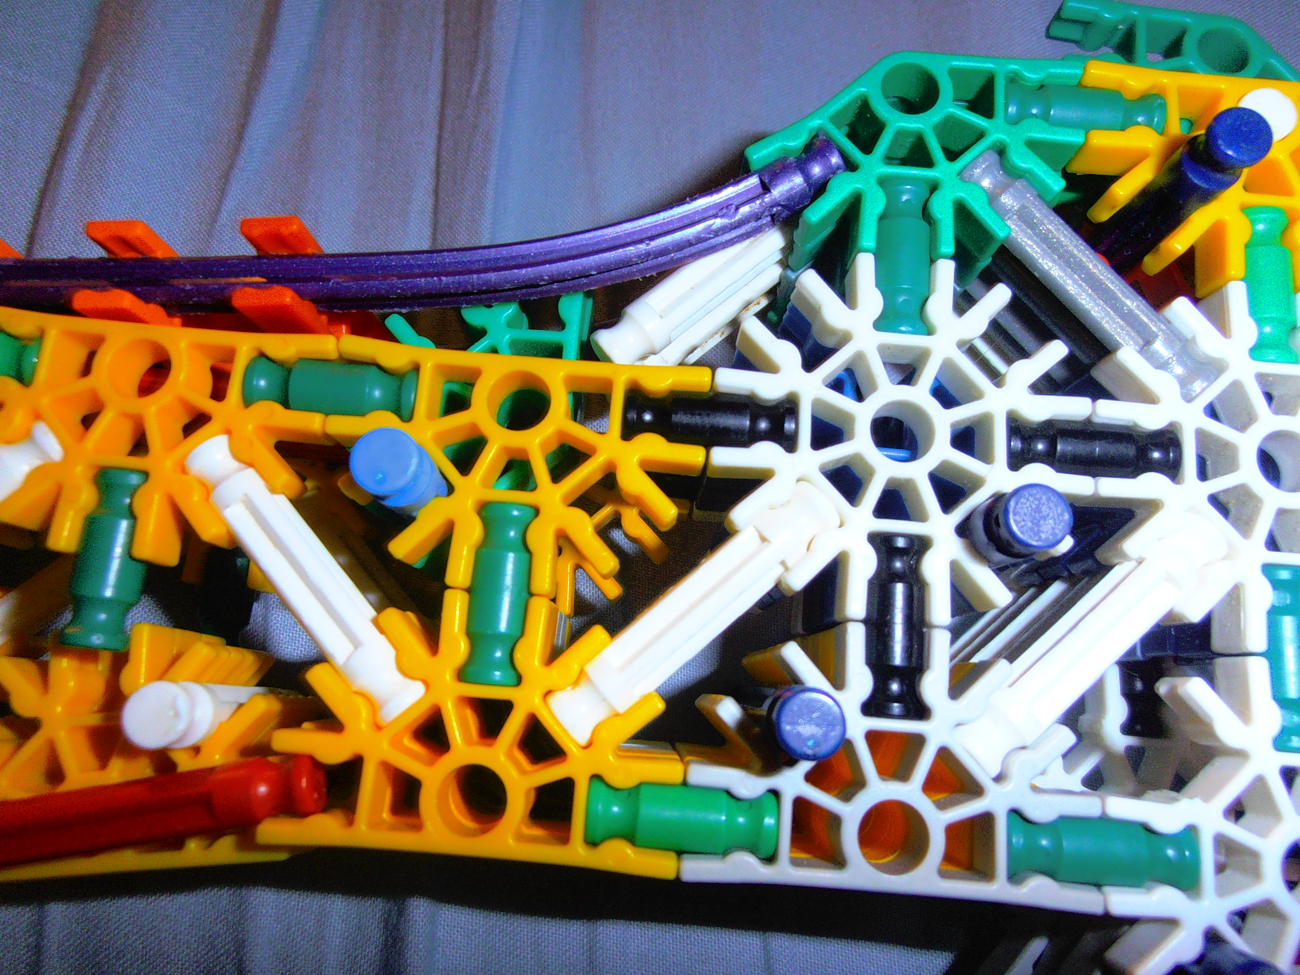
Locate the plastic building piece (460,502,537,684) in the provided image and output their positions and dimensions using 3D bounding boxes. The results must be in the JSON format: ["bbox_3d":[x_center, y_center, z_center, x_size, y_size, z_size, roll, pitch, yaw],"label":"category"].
[{"bbox_3d":[-0.014,0.010,0.087,0.006,0.006,0.017,5,78,1],"label":"plastic building piece"}]

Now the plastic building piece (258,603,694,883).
[{"bbox_3d":[-0.015,0.022,0.084,0.037,0.006,0.023,5,78,1],"label":"plastic building piece"}]

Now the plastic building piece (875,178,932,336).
[{"bbox_3d":[0.026,-0.023,0.094,0.006,0.006,0.017,5,78,1],"label":"plastic building piece"}]

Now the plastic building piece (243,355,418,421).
[{"bbox_3d":[-0.031,-0.009,0.091,0.017,0.006,0.006,5,78,1],"label":"plastic building piece"}]

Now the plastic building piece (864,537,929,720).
[{"bbox_3d":[0.023,0.013,0.086,0.006,0.006,0.017,5,78,1],"label":"plastic building piece"}]

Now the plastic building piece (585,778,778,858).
[{"bbox_3d":[0.003,0.030,0.083,0.017,0.006,0.006,5,78,1],"label":"plastic building piece"}]

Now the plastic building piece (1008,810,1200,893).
[{"bbox_3d":[0.040,0.033,0.083,0.017,0.006,0.006,5,78,1],"label":"plastic building piece"}]

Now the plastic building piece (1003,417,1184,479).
[{"bbox_3d":[0.043,-0.003,0.090,0.017,0.006,0.006,5,78,1],"label":"plastic building piece"}]

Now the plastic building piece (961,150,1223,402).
[{"bbox_3d":[0.045,-0.022,0.094,0.006,0.006,0.032,-40,81,-8],"label":"plastic building piece"}]

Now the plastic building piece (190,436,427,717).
[{"bbox_3d":[-0.033,0.009,0.087,0.006,0.006,0.033,-40,81,-8],"label":"plastic building piece"}]

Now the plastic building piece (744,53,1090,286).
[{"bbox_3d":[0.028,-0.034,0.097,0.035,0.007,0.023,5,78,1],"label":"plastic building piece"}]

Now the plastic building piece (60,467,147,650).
[{"bbox_3d":[-0.052,0.007,0.087,0.006,0.006,0.017,5,78,1],"label":"plastic building piece"}]

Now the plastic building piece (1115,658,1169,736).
[{"bbox_3d":[0.060,0.021,0.110,0.006,0.006,0.017,5,78,1],"label":"plastic building piece"}]

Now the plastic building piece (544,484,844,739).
[{"bbox_3d":[0.004,0.012,0.087,0.032,0.006,0.006,-40,81,-8],"label":"plastic building piece"}]

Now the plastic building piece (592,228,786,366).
[{"bbox_3d":[0.008,-0.024,0.100,0.032,0.006,0.006,-40,81,-8],"label":"plastic building piece"}]

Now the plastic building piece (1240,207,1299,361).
[{"bbox_3d":[0.063,-0.020,0.094,0.006,0.006,0.017,5,78,1],"label":"plastic building piece"}]

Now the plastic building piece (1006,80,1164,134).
[{"bbox_3d":[0.046,-0.040,0.098,0.017,0.006,0.006,5,78,1],"label":"plastic building piece"}]

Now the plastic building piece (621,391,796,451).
[{"bbox_3d":[0.006,-0.006,0.091,0.017,0.006,0.006,5,78,1],"label":"plastic building piece"}]

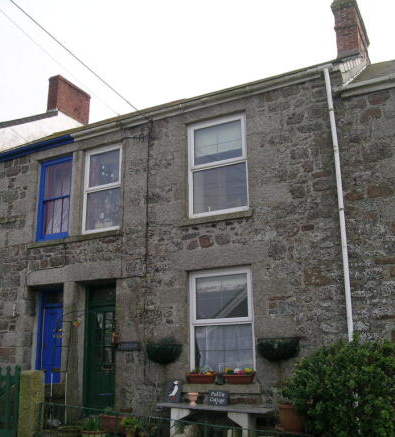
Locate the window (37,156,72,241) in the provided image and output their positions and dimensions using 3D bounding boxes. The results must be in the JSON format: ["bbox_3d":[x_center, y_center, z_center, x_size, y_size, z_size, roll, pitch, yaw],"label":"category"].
[{"bbox_3d":[-2.854,-0.398,10.641,0.960,1.688,0.105,-9,-17,27],"label":"window"}]

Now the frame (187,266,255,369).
[{"bbox_3d":[0.414,1.607,8.093,1.090,1.670,0.090,-9,-17,25],"label":"frame"}]

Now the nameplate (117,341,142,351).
[{"bbox_3d":[-1.176,2.175,8.868,0.465,0.150,0.030,-9,-17,27],"label":"nameplate"}]

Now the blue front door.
[{"bbox_3d":[-2.679,2.373,9.660,0.850,2.120,0.090,-9,-17,25],"label":"blue front door"}]

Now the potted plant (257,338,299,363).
[{"bbox_3d":[1.150,1.865,7.327,0.670,0.325,0.270,-9,-17,25],"label":"potted plant"}]

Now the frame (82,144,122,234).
[{"bbox_3d":[-1.804,-0.569,10.103,0.900,1.688,0.105,-9,-17,27],"label":"frame"}]

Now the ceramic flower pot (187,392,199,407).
[{"bbox_3d":[-0.078,2.660,7.686,0.172,0.180,0.173,-1,-15,0],"label":"ceramic flower pot"}]

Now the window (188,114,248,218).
[{"bbox_3d":[0.360,-0.860,8.774,1.090,1.690,0.090,-9,-17,25],"label":"window"}]

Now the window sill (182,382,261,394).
[{"bbox_3d":[0.386,2.582,7.942,1.305,0.135,0.202,-9,-17,27],"label":"window sill"}]

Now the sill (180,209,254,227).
[{"bbox_3d":[0.316,0.017,8.449,1.250,0.110,0.190,-9,-17,25],"label":"sill"}]

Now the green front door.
[{"bbox_3d":[-1.684,2.338,9.512,0.937,2.272,0.090,-9,-17,27],"label":"green front door"}]

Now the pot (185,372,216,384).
[{"bbox_3d":[0.081,2.420,7.908,0.530,0.160,0.180,-9,-17,25],"label":"pot"}]

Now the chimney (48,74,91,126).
[{"bbox_3d":[-4.207,-3.820,17.227,0.410,1.150,1.580,-9,-17,25],"label":"chimney"}]

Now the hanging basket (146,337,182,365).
[{"bbox_3d":[-0.588,2.128,8.404,0.615,0.443,0.285,-9,-17,27],"label":"hanging basket"}]

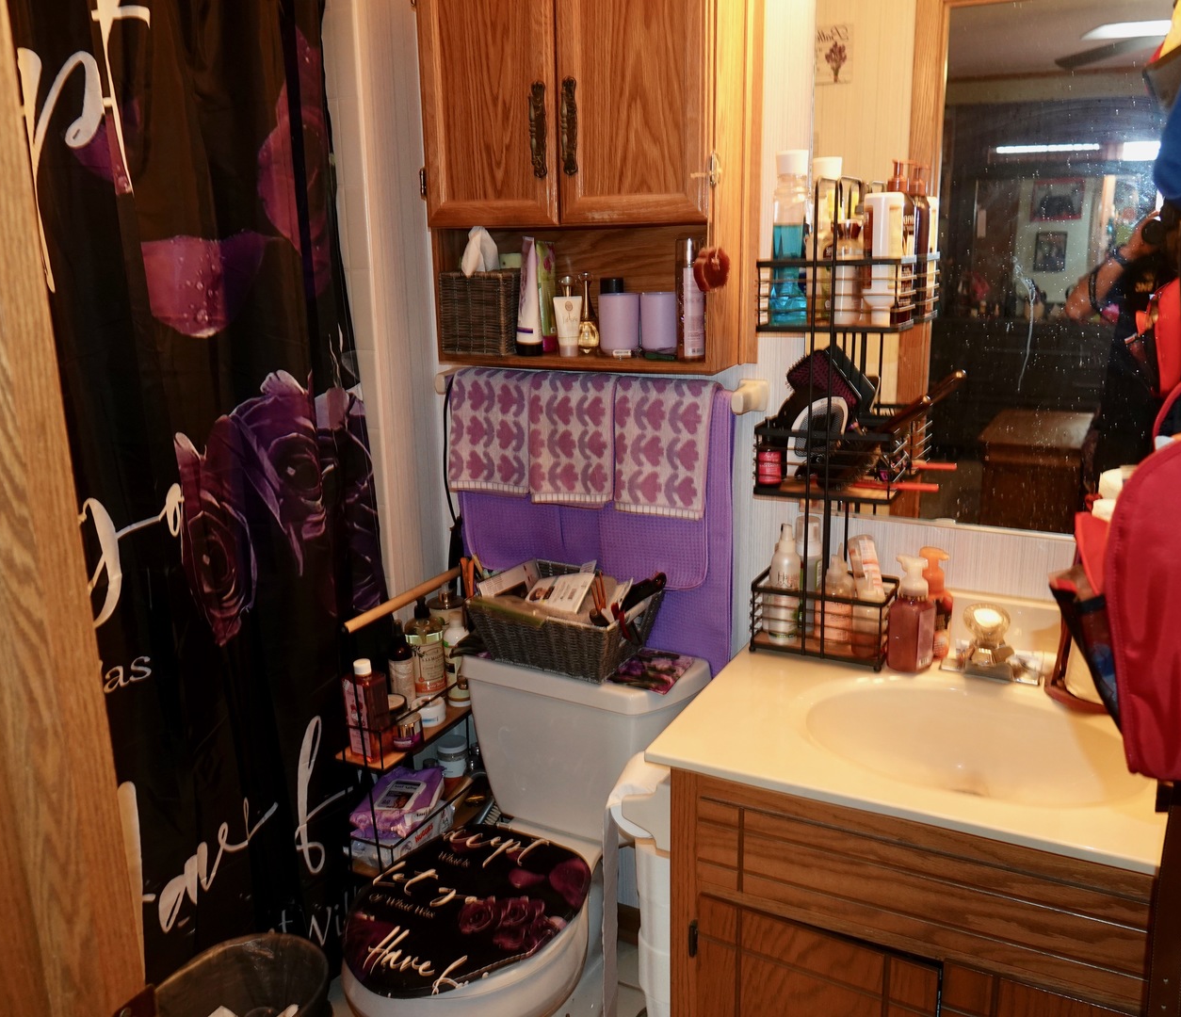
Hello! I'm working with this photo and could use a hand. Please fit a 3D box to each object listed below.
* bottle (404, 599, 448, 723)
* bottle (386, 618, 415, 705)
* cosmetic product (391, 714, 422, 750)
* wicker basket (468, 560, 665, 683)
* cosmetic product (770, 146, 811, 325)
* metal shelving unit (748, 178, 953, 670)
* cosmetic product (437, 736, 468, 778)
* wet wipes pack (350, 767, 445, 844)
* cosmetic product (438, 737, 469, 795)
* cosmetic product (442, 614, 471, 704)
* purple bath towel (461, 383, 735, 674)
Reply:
[{"bbox_3d":[-0.323,0.288,2.040,0.073,0.230,0.073,-8,15,-25],"label":"bottle"},{"bbox_3d":[-0.365,0.311,2.001,0.054,0.206,0.054,-4,14,-11],"label":"bottle"},{"bbox_3d":[-0.345,0.417,1.899,0.058,0.050,0.058,-1,14,1],"label":"cosmetic product"},{"bbox_3d":[-0.046,0.220,1.889,0.300,0.130,0.220,8,17,31],"label":"wicker basket"},{"bbox_3d":[0.316,-0.428,1.617,0.058,0.270,0.078,6,16,27],"label":"cosmetic product"},{"bbox_3d":[0.395,-0.131,1.663,0.222,0.768,0.132,6,16,27],"label":"metal shelving unit"},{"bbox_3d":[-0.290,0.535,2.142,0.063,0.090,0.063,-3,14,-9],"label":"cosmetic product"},{"bbox_3d":[-0.367,0.573,1.986,0.115,0.050,0.205,2,14,12],"label":"wet wipes pack"},{"bbox_3d":[-0.291,0.546,2.145,0.063,0.112,0.063,-3,14,-9],"label":"cosmetic product"},{"bbox_3d":[-0.271,0.303,2.060,0.055,0.190,0.055,-6,15,-20],"label":"cosmetic product"},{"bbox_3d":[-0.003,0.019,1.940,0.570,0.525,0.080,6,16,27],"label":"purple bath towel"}]

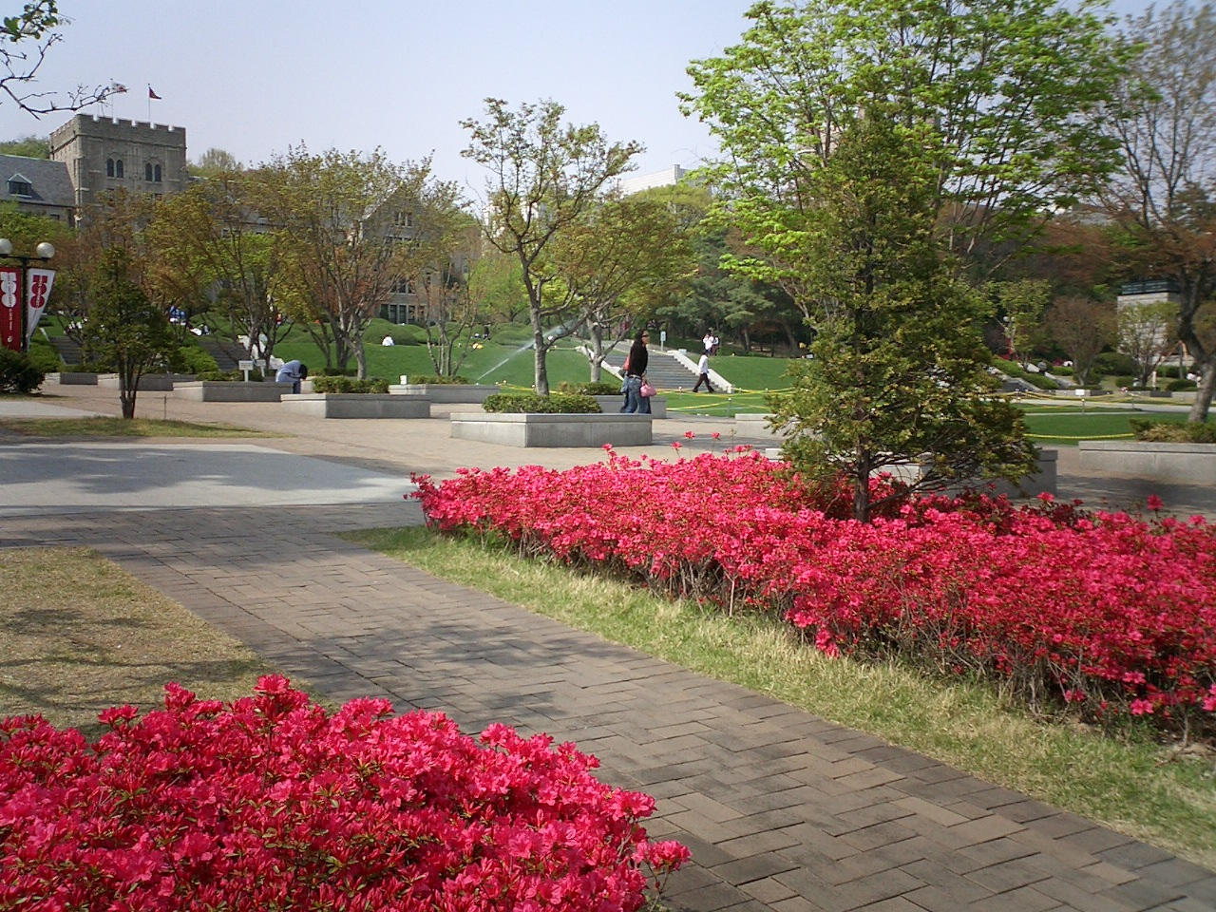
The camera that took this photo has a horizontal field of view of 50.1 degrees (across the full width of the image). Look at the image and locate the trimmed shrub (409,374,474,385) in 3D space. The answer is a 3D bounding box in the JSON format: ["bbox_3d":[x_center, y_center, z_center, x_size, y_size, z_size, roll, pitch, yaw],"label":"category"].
[{"bbox_3d":[-4.200,-1.850,32.550,1.200,0.310,1.200,-1,3,-35],"label":"trimmed shrub"}]

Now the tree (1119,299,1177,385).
[{"bbox_3d":[28.878,-6.019,69.500,3.251,4.978,3.251,1,2,22],"label":"tree"}]

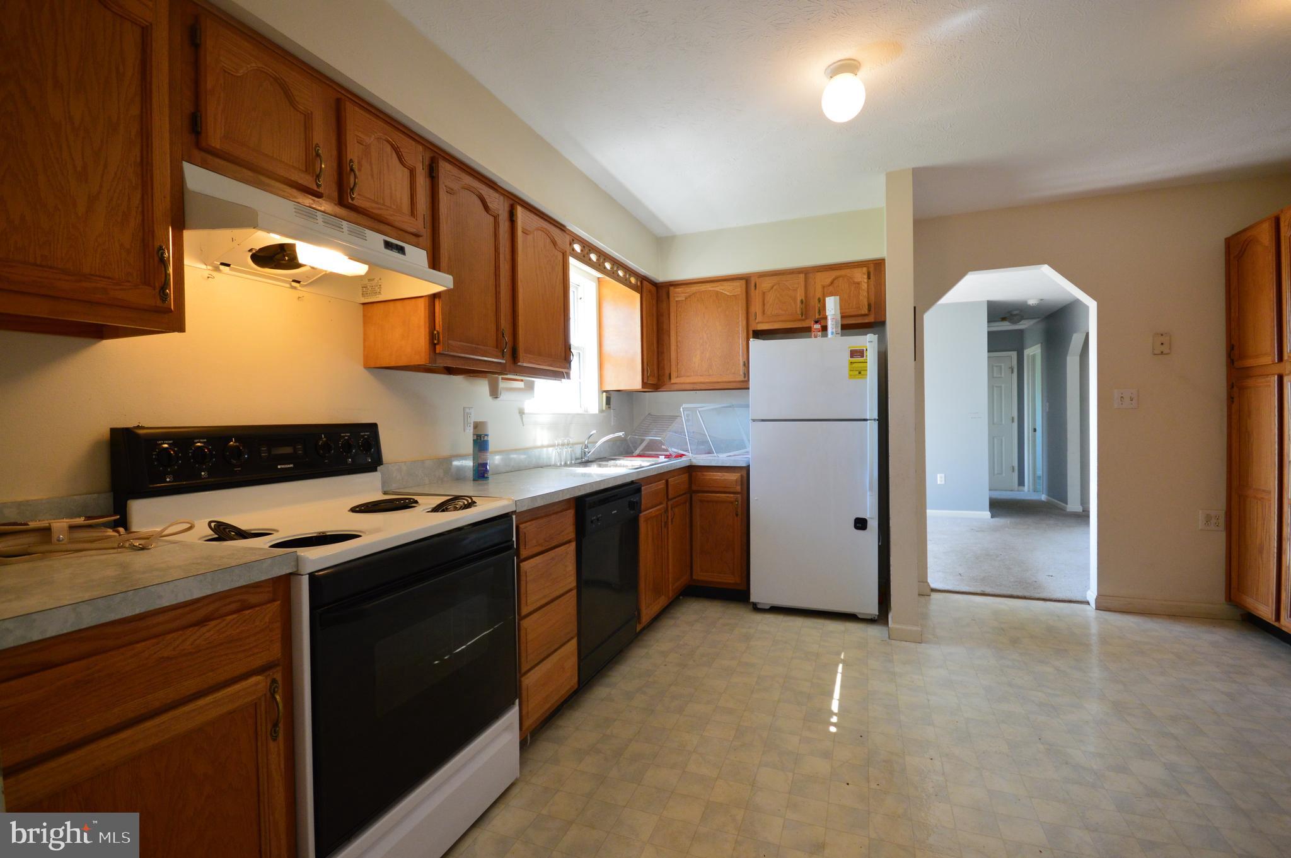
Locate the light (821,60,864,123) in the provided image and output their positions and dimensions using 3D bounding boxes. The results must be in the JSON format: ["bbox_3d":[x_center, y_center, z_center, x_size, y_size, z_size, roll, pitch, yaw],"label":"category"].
[{"bbox_3d":[0.721,-1.223,1.960,0.156,0.189,0.156,0,1,23],"label":"light"}]

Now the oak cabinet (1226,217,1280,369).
[{"bbox_3d":[3.268,-0.672,2.699,0.350,0.696,0.400,0,1,23],"label":"oak cabinet"}]

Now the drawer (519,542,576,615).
[{"bbox_3d":[-0.549,0.535,2.030,0.450,0.175,0.365,0,1,23],"label":"drawer"}]

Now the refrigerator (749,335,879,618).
[{"bbox_3d":[1.091,0.281,3.459,0.705,1.655,0.680,0,1,20],"label":"refrigerator"}]

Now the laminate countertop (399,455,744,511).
[{"bbox_3d":[-0.060,0.230,2.983,1.014,0.039,2.533,0,1,23],"label":"laminate countertop"}]

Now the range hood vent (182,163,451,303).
[{"bbox_3d":[-0.973,-0.537,1.584,0.460,0.157,0.729,0,1,23],"label":"range hood vent"}]

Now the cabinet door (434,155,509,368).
[{"bbox_3d":[-0.658,-0.615,2.054,0.027,0.690,0.368,0,1,23],"label":"cabinet door"}]

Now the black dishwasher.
[{"bbox_3d":[-0.405,0.695,2.536,0.610,0.850,0.610,0,1,23],"label":"black dishwasher"}]

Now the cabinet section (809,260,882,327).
[{"bbox_3d":[1.320,-0.860,3.533,0.453,0.375,0.310,0,1,23],"label":"cabinet section"}]

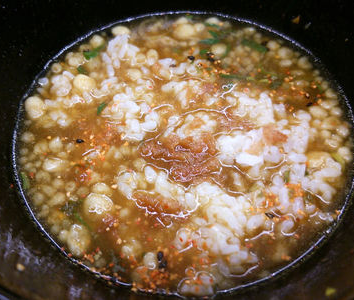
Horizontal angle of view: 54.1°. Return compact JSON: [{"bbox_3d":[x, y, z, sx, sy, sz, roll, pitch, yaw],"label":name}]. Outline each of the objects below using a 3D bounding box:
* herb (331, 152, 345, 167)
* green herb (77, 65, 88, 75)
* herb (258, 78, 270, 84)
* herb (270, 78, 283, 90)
[{"bbox_3d":[0.076,0.005,0.164,0.003,0.002,0.009,-24,60,-14],"label":"herb"},{"bbox_3d":[-0.054,-0.046,0.199,0.008,0.002,0.005,32,63,20],"label":"green herb"},{"bbox_3d":[0.048,-0.038,0.193,0.008,0.002,0.003,-10,57,-5],"label":"herb"},{"bbox_3d":[0.055,-0.036,0.191,0.008,0.002,0.005,-24,59,-14],"label":"herb"}]

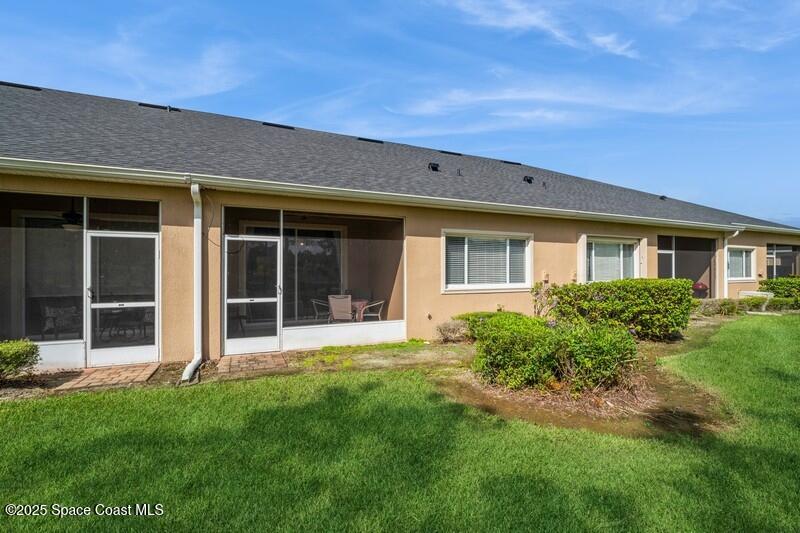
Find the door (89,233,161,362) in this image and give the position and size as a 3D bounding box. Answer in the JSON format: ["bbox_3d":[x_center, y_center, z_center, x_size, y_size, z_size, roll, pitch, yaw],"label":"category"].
[{"bbox_3d":[-4.280,0.510,5.153,0.910,2.030,0.050,0,0,-22],"label":"door"}]

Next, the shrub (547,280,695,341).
[{"bbox_3d":[5.100,0.940,7.650,3.250,1.220,1.050,0,0,-22],"label":"shrub"}]

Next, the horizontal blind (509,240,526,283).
[{"bbox_3d":[2.920,-0.150,8.260,0.540,1.080,0.050,0,0,-22],"label":"horizontal blind"}]

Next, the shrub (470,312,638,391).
[{"bbox_3d":[2.340,1.165,5.080,2.050,0.800,1.300,0,0,-22],"label":"shrub"}]

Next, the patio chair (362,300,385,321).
[{"bbox_3d":[-0.620,1.070,7.800,0.580,0.850,0.560,0,0,-12],"label":"patio chair"}]

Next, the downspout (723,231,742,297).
[{"bbox_3d":[11.530,0.030,11.500,0.140,2.800,0.450,0,0,-22],"label":"downspout"}]

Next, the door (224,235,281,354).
[{"bbox_3d":[-2.568,0.497,5.852,0.900,2.030,0.050,0,0,-22],"label":"door"}]

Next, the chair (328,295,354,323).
[{"bbox_3d":[-1.270,1.040,7.250,0.560,0.910,0.640,0,0,12],"label":"chair"}]

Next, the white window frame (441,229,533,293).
[{"bbox_3d":[2.130,-0.110,7.770,2.600,1.430,0.120,0,0,-22],"label":"white window frame"}]

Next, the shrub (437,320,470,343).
[{"bbox_3d":[1.100,1.340,7.000,0.640,0.430,0.500,0,0,-22],"label":"shrub"}]

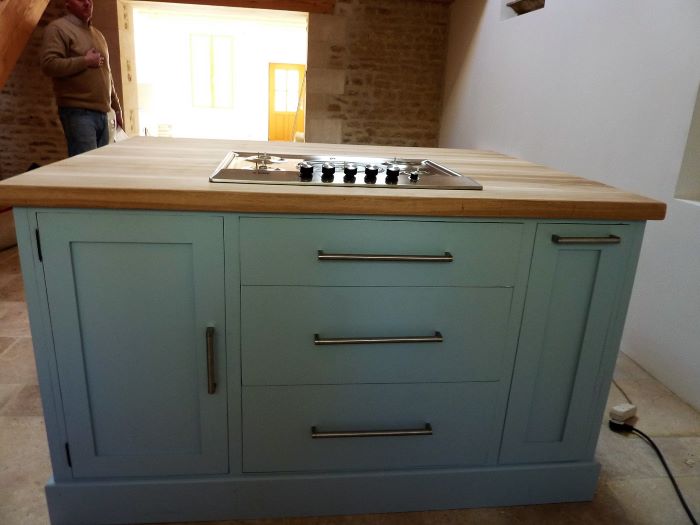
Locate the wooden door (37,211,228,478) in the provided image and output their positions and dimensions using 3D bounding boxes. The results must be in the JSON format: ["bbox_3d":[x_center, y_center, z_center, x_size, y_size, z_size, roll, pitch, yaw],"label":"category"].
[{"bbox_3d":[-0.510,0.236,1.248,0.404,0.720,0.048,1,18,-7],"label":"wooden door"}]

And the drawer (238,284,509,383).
[{"bbox_3d":[0.051,0.127,1.524,0.700,0.277,0.480,1,18,-7],"label":"drawer"}]

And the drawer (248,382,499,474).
[{"bbox_3d":[0.037,0.390,1.611,0.700,0.276,0.480,1,18,-7],"label":"drawer"}]

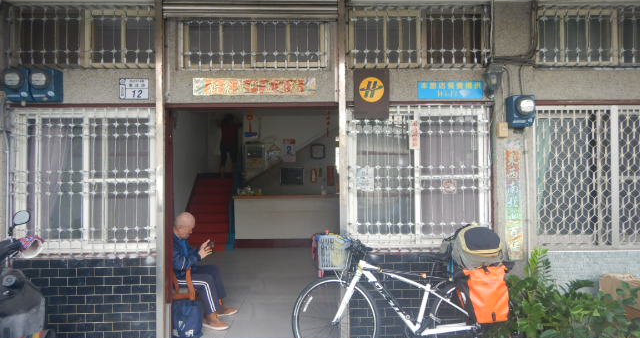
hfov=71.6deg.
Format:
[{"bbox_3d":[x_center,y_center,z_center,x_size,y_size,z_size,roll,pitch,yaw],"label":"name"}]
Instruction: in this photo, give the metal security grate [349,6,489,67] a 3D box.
[{"bbox_3d":[0.845,-1.120,3.781,1.194,0.513,0.100,-1,-1,-2],"label":"metal security grate"}]

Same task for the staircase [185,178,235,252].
[{"bbox_3d":[-2.240,0.814,9.050,0.880,1.400,2.100,0,-1,-2],"label":"staircase"}]

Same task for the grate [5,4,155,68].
[{"bbox_3d":[-1.964,-1.090,3.668,1.172,0.496,0.100,-1,-1,-2],"label":"grate"}]

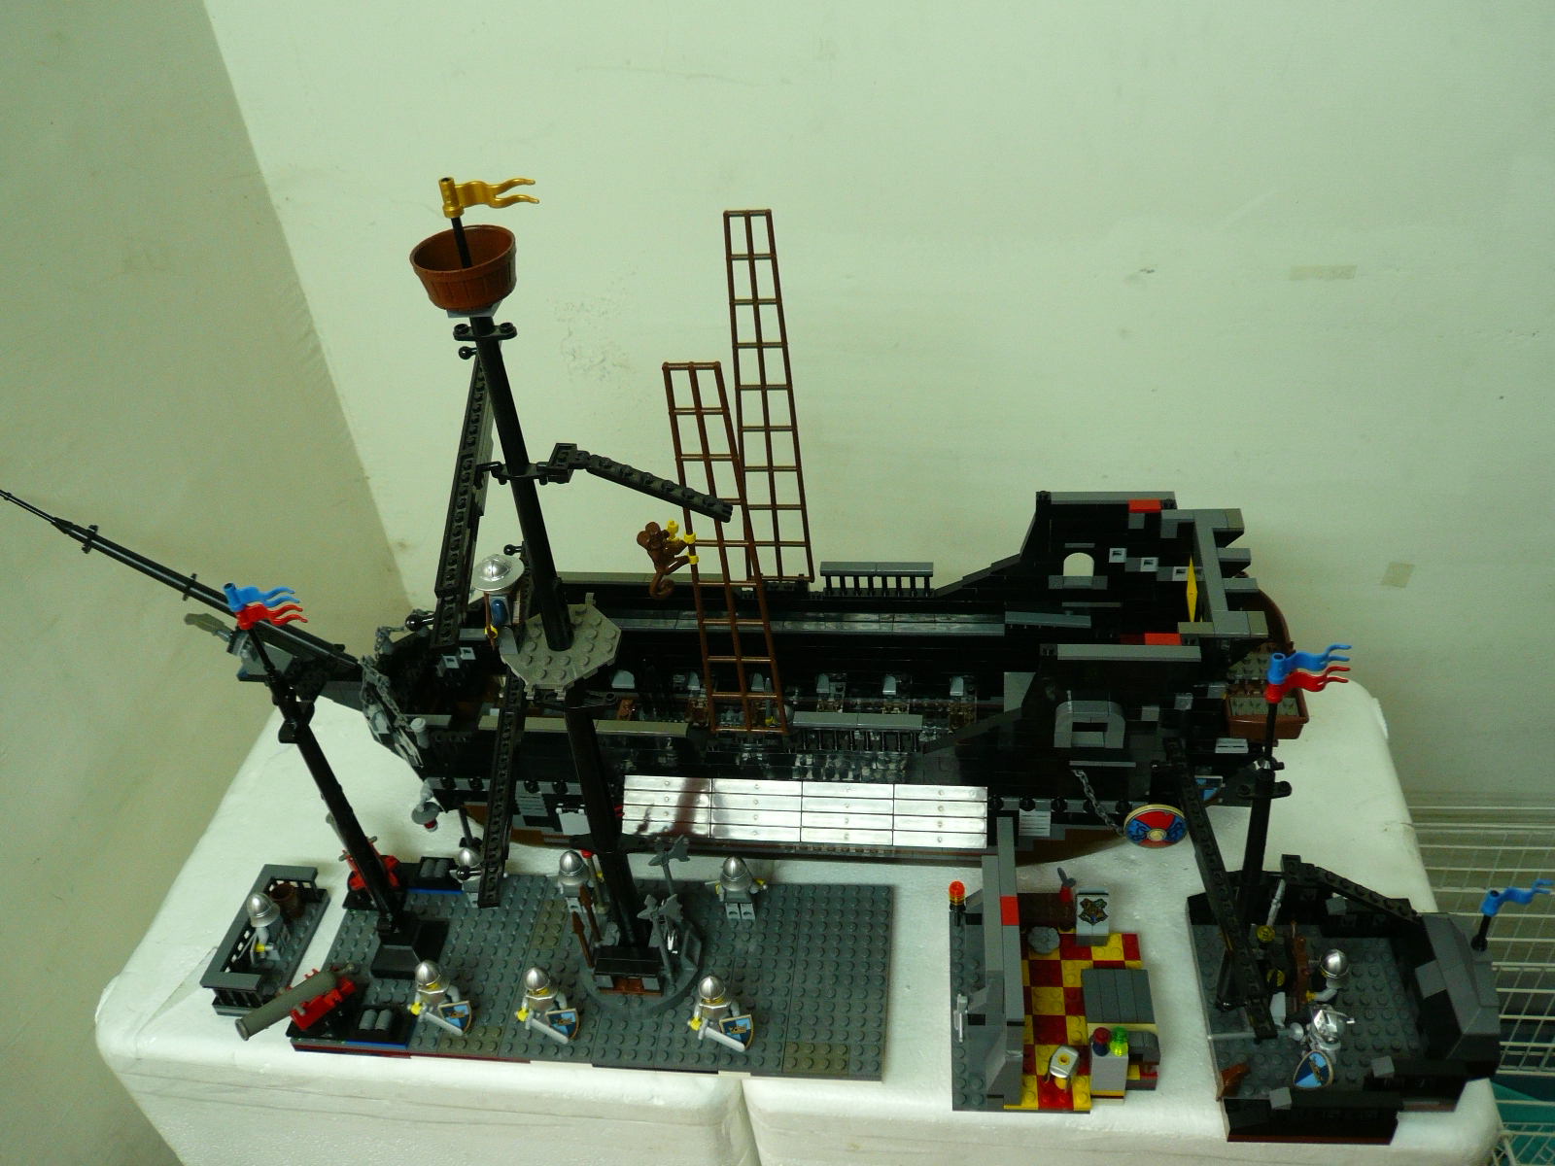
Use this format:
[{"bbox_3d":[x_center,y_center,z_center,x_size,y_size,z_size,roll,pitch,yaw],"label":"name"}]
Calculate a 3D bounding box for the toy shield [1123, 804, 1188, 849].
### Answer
[{"bbox_3d":[0.191,0.123,0.634,0.033,0.033,0.006,-1,38,7],"label":"toy shield"}]

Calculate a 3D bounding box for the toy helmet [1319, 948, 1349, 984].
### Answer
[{"bbox_3d":[0.261,0.180,0.590,0.015,0.013,0.015,14,44,29],"label":"toy helmet"}]

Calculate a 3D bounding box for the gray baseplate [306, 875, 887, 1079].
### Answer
[{"bbox_3d":[-0.094,0.204,0.667,0.304,0.009,0.112,0,38,8],"label":"gray baseplate"}]

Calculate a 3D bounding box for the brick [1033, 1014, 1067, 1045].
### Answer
[{"bbox_3d":[0.134,0.220,0.617,0.016,0.005,0.016,-2,38,9],"label":"brick"}]

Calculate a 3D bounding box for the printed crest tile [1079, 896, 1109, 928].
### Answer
[{"bbox_3d":[0.161,0.167,0.639,0.015,0.017,0.003,-2,18,9],"label":"printed crest tile"}]

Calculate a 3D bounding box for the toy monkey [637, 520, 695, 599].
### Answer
[{"bbox_3d":[-0.053,-0.011,0.598,0.026,0.036,0.020,22,46,31],"label":"toy monkey"}]

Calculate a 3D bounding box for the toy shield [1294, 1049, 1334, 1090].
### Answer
[{"bbox_3d":[0.245,0.223,0.576,0.017,0.004,0.018,-19,64,15],"label":"toy shield"}]

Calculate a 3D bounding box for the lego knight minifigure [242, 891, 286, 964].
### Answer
[{"bbox_3d":[-0.275,0.184,0.678,0.019,0.044,0.024,5,39,14],"label":"lego knight minifigure"}]

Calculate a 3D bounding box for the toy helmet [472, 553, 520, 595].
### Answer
[{"bbox_3d":[-0.113,-0.004,0.505,0.019,0.011,0.018,-9,38,-4],"label":"toy helmet"}]

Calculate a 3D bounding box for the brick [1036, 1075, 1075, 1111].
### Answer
[{"bbox_3d":[0.131,0.240,0.592,0.016,0.005,0.016,-2,38,9],"label":"brick"}]

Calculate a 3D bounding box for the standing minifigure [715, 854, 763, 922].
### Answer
[{"bbox_3d":[-0.020,0.162,0.673,0.025,0.043,0.018,0,38,8],"label":"standing minifigure"}]

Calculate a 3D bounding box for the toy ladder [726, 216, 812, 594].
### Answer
[{"bbox_3d":[-0.007,-0.095,0.683,0.040,0.209,0.004,-1,27,8],"label":"toy ladder"}]

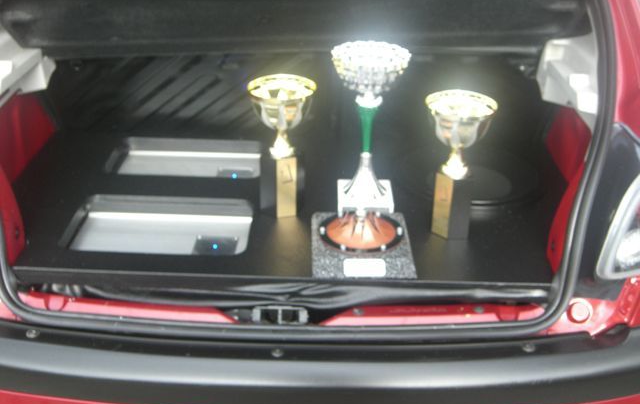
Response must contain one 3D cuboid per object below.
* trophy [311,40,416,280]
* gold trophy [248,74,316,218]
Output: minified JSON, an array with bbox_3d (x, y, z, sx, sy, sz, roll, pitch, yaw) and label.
[{"bbox_3d":[0.079,-0.071,1.231,0.178,0.385,0.170,0,28,-1],"label":"trophy"},{"bbox_3d":[-0.075,-0.104,1.409,0.132,0.267,0.132,-6,29,-13],"label":"gold trophy"}]

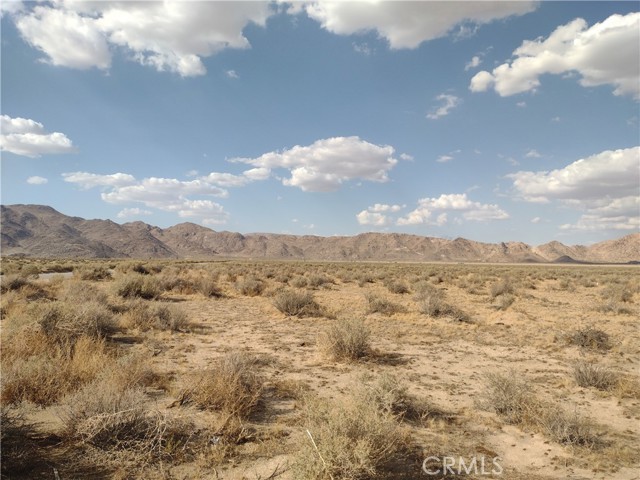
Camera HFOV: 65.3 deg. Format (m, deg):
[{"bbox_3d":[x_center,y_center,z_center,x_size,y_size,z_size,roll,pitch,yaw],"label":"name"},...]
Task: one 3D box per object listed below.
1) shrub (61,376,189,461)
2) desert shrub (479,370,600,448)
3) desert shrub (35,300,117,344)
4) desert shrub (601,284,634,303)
[{"bbox_3d":[-1.643,1.431,4.243,1.058,0.638,0.899,1,-3,-21],"label":"shrub"},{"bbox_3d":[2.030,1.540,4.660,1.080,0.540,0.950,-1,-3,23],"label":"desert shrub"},{"bbox_3d":[-4.800,1.586,9.826,1.447,0.788,1.230,2,-3,-26],"label":"desert shrub"},{"bbox_3d":[12.183,2.178,20.456,1.196,0.708,1.017,-1,-3,31],"label":"desert shrub"}]

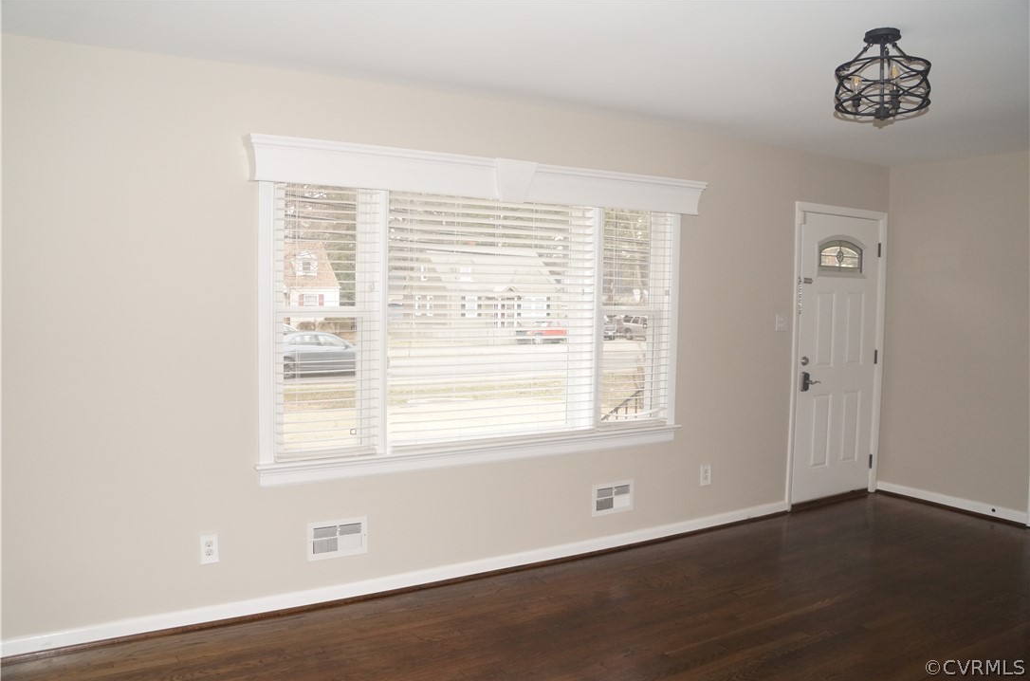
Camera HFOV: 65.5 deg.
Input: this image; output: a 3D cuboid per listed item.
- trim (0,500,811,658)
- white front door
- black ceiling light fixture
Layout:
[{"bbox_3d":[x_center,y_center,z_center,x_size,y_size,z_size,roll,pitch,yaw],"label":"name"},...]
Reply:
[{"bbox_3d":[-0.083,1.169,4.279,4.561,0.074,0.016,-1,4,-31],"label":"trim"},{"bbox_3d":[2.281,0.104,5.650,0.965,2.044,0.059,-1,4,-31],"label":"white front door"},{"bbox_3d":[1.368,-0.985,2.977,0.321,0.318,0.321,-1,4,-31],"label":"black ceiling light fixture"}]

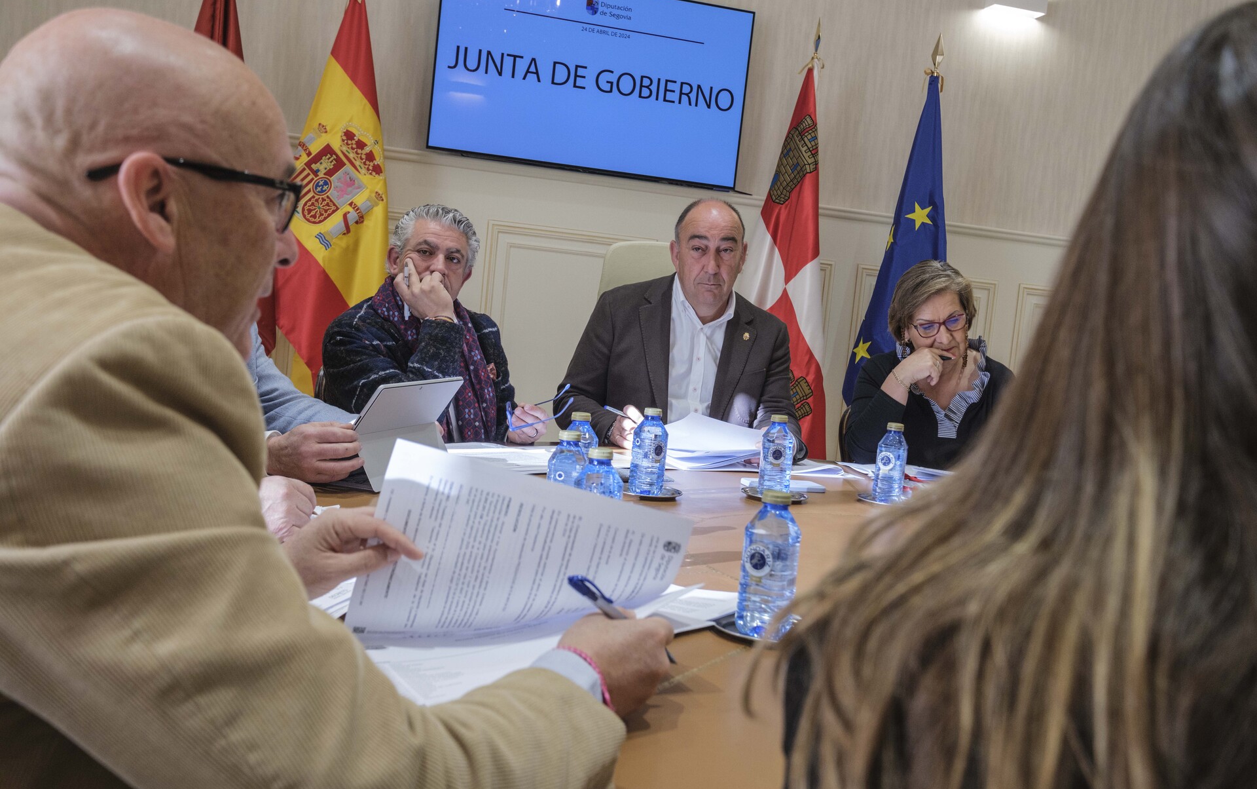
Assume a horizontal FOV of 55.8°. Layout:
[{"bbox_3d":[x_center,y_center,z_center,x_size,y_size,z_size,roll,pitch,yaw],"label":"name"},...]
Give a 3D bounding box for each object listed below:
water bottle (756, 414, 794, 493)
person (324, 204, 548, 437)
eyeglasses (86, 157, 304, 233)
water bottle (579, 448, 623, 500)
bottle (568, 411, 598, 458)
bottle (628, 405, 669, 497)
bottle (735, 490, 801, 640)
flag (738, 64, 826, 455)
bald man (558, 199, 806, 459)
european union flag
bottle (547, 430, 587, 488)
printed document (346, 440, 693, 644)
[{"bbox_3d":[0.295,0.119,2.365,0.062,0.157,0.062,6,4,8],"label":"water bottle"},{"bbox_3d":[-0.478,0.221,2.622,0.600,1.250,0.780,3,5,-24],"label":"person"},{"bbox_3d":[-0.320,-0.150,0.873,0.145,0.046,0.142,8,3,-28],"label":"eyeglasses"},{"bbox_3d":[-0.043,0.149,1.539,0.062,0.157,0.062,6,4,0],"label":"water bottle"},{"bbox_3d":[-0.085,0.107,1.997,0.062,0.152,0.062,6,5,0],"label":"bottle"},{"bbox_3d":[0.039,0.106,2.210,0.062,0.157,0.062,6,4,0],"label":"bottle"},{"bbox_3d":[0.158,0.186,1.316,0.062,0.152,0.062,6,5,0],"label":"bottle"},{"bbox_3d":[0.618,-0.419,4.516,0.420,1.650,0.300,4,5,-19],"label":"flag"},{"bbox_3d":[0.112,0.203,2.941,0.620,1.350,0.750,5,4,-12],"label":"bald man"},{"bbox_3d":[1.095,-0.422,4.584,0.430,1.600,0.300,4,5,-19],"label":"european union flag"},{"bbox_3d":[-0.091,0.131,1.711,0.062,0.157,0.062,6,4,0],"label":"bottle"},{"bbox_3d":[-0.103,0.145,1.140,0.297,0.200,0.065,16,-19,0],"label":"printed document"}]

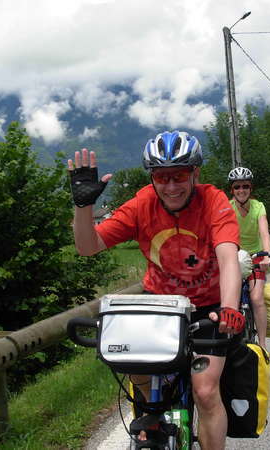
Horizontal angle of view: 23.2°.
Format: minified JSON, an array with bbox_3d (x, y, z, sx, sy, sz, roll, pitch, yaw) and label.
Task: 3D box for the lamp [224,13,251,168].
[{"bbox_3d":[3.839,-3.158,22.917,1.100,8.300,0.350,-4,1,24],"label":"lamp"}]

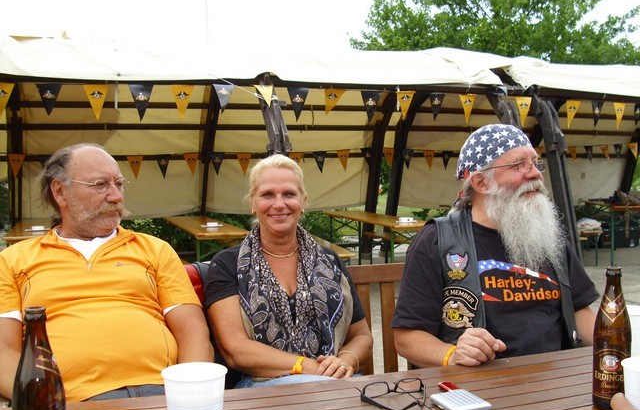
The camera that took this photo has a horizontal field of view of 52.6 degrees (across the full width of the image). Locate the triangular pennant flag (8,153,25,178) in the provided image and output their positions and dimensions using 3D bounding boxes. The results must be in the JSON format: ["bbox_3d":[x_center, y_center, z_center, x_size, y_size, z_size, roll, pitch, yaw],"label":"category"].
[{"bbox_3d":[-3.652,-0.458,7.800,0.200,0.300,0.020,-1,2,-16],"label":"triangular pennant flag"}]

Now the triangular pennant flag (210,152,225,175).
[{"bbox_3d":[-1.324,-0.526,8.400,0.200,0.300,0.020,-1,2,-18],"label":"triangular pennant flag"}]

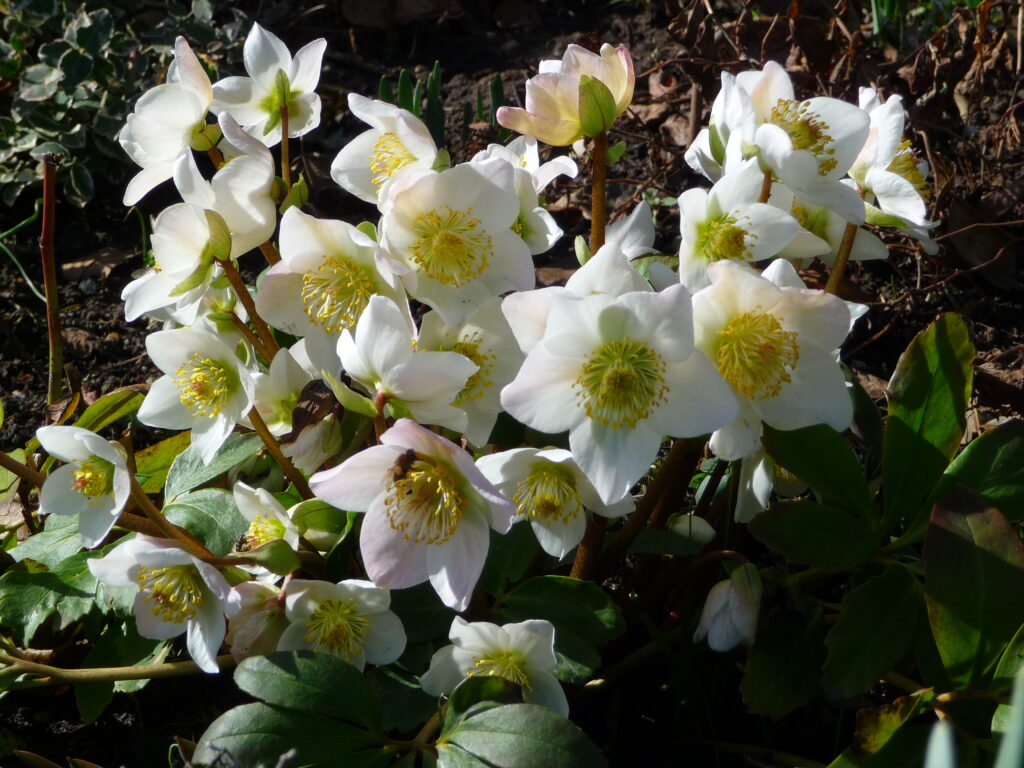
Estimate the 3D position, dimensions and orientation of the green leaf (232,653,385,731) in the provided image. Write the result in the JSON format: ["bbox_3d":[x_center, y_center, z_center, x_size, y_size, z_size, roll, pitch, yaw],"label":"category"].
[{"bbox_3d":[-0.070,0.107,1.050,0.056,0.010,0.030,15,46,24],"label":"green leaf"}]

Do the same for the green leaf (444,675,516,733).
[{"bbox_3d":[-0.011,0.114,1.080,0.028,0.012,0.022,-33,45,-19],"label":"green leaf"}]

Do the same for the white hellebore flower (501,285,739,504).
[{"bbox_3d":[0.037,0.004,1.050,0.081,0.074,0.030,0,5,0],"label":"white hellebore flower"}]

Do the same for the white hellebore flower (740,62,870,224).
[{"bbox_3d":[0.116,-0.095,1.200,0.030,0.058,0.058,-36,6,32],"label":"white hellebore flower"}]

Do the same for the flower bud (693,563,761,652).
[{"bbox_3d":[0.080,0.083,1.130,0.021,0.032,0.021,21,18,-3],"label":"flower bud"}]

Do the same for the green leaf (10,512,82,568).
[{"bbox_3d":[-0.172,0.058,1.130,0.034,0.008,0.024,-19,40,-9],"label":"green leaf"}]

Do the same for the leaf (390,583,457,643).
[{"bbox_3d":[-0.033,0.084,1.130,0.030,0.010,0.032,-29,49,-29],"label":"leaf"}]

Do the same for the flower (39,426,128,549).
[{"bbox_3d":[-0.158,0.038,1.120,0.039,0.042,0.027,19,22,35],"label":"flower"}]

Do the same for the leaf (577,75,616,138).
[{"bbox_3d":[0.033,-0.109,1.200,0.017,0.025,0.008,-2,18,-5],"label":"leaf"}]

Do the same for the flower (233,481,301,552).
[{"bbox_3d":[-0.088,0.050,1.100,0.022,0.034,0.036,-18,33,-37],"label":"flower"}]

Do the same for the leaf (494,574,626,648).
[{"bbox_3d":[0.017,0.082,1.100,0.047,0.010,0.029,4,41,0],"label":"leaf"}]

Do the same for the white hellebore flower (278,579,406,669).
[{"bbox_3d":[-0.062,0.089,1.110,0.046,0.040,0.022,1,6,3],"label":"white hellebore flower"}]

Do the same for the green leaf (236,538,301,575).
[{"bbox_3d":[-0.089,0.063,1.110,0.024,0.009,0.014,-7,41,-8],"label":"green leaf"}]

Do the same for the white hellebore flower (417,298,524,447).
[{"bbox_3d":[-0.018,-0.004,1.150,0.049,0.054,0.025,-7,9,-14],"label":"white hellebore flower"}]

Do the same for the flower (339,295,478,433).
[{"bbox_3d":[-0.037,-0.007,1.080,0.048,0.042,0.030,10,34,18],"label":"flower"}]

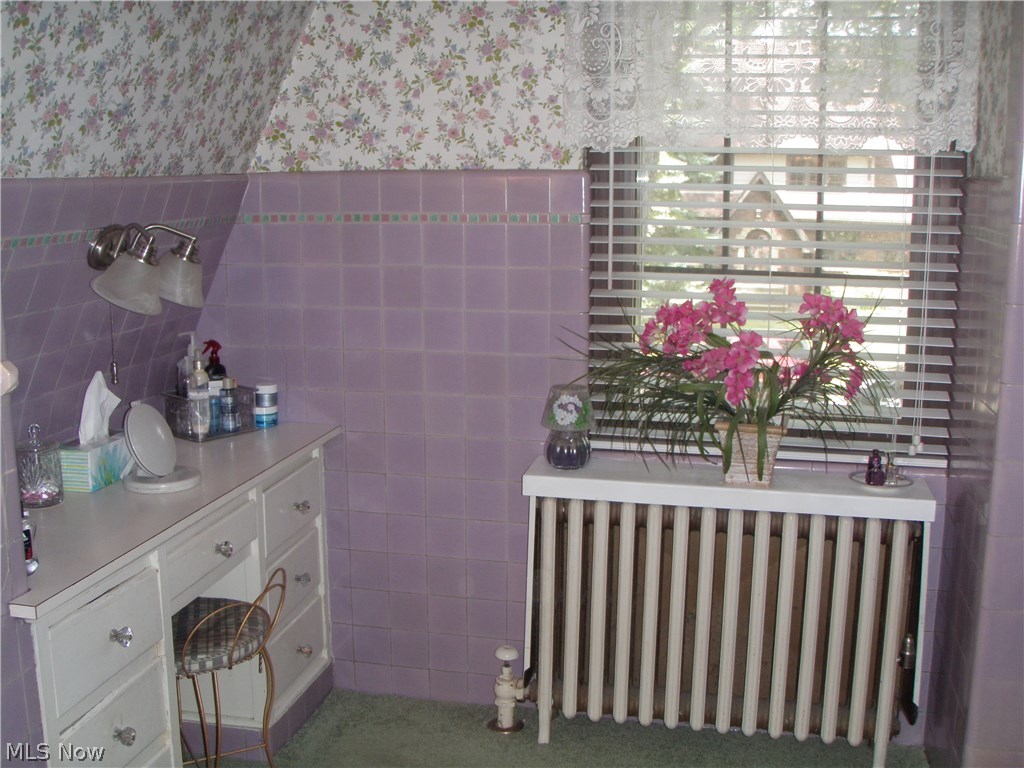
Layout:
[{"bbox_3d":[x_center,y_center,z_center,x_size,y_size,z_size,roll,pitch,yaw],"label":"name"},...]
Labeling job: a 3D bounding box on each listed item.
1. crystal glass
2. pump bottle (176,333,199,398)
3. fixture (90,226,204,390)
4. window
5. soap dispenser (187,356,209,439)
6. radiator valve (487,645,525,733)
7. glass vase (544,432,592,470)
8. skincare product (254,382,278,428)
[{"bbox_3d":[-0.964,0.161,2.282,0.098,0.160,0.098,-5,11,-23],"label":"crystal glass"},{"bbox_3d":[-0.840,-0.009,2.937,0.066,0.251,0.058,-2,11,-11],"label":"pump bottle"},{"bbox_3d":[-0.813,-0.174,2.436,0.202,0.362,0.325,14,13,11],"label":"fixture"},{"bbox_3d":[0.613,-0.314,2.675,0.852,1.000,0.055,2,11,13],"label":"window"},{"bbox_3d":[-0.798,0.029,2.871,0.055,0.200,0.053,-3,11,-16],"label":"soap dispenser"},{"bbox_3d":[-0.014,0.779,2.890,0.088,0.208,0.094,2,11,13],"label":"radiator valve"},{"bbox_3d":[0.142,0.163,2.789,0.110,0.084,0.110,0,10,3],"label":"glass vase"},{"bbox_3d":[-0.649,0.060,2.985,0.056,0.106,0.056,-2,11,-12],"label":"skincare product"}]

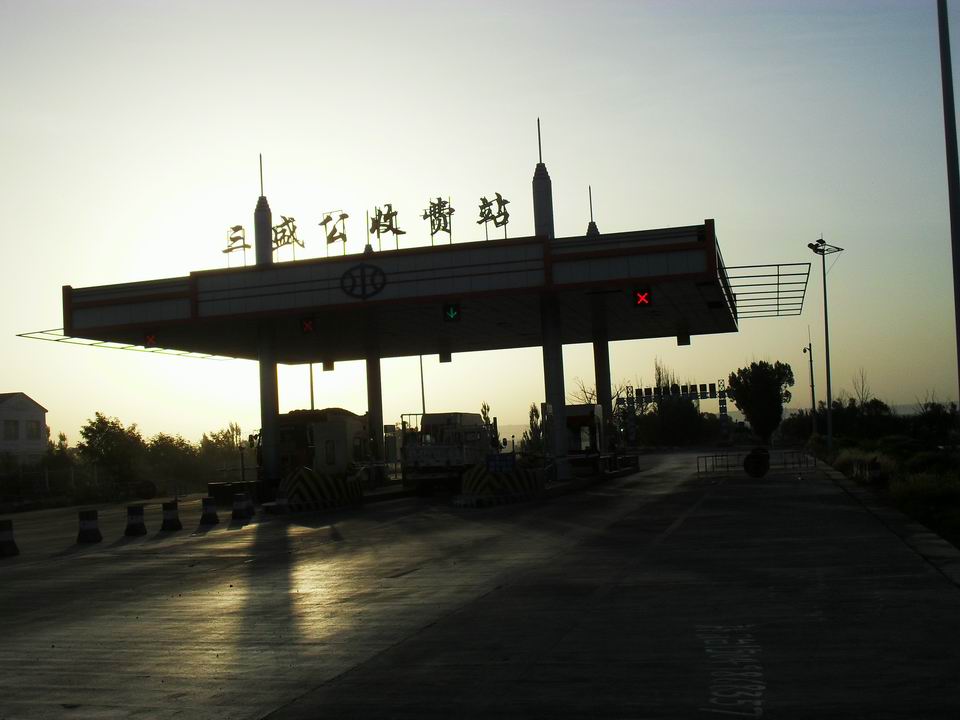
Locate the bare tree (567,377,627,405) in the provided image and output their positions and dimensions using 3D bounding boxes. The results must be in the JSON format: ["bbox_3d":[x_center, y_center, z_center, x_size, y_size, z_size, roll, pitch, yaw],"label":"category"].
[{"bbox_3d":[9.447,4.637,92.468,4.800,6.675,4.500,-4,-4,14],"label":"bare tree"}]

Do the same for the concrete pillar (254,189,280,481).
[{"bbox_3d":[-8.333,-0.585,45.693,0.700,11.700,0.700,-4,-4,14],"label":"concrete pillar"}]

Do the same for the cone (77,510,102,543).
[{"bbox_3d":[-8.370,3.564,24.970,0.500,0.670,0.480,-2,-4,-19],"label":"cone"}]

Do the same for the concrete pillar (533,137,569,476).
[{"bbox_3d":[2.591,-1.488,42.922,0.720,11.950,0.720,-4,-4,14],"label":"concrete pillar"}]

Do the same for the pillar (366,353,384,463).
[{"bbox_3d":[-5.125,2.823,57.347,0.690,6.304,0.690,-4,-4,14],"label":"pillar"}]

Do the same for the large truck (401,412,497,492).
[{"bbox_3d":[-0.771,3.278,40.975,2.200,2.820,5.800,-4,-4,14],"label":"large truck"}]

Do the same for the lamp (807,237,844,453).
[{"bbox_3d":[23.488,-0.965,78.828,2.400,14.353,2.200,-4,-4,14],"label":"lamp"}]

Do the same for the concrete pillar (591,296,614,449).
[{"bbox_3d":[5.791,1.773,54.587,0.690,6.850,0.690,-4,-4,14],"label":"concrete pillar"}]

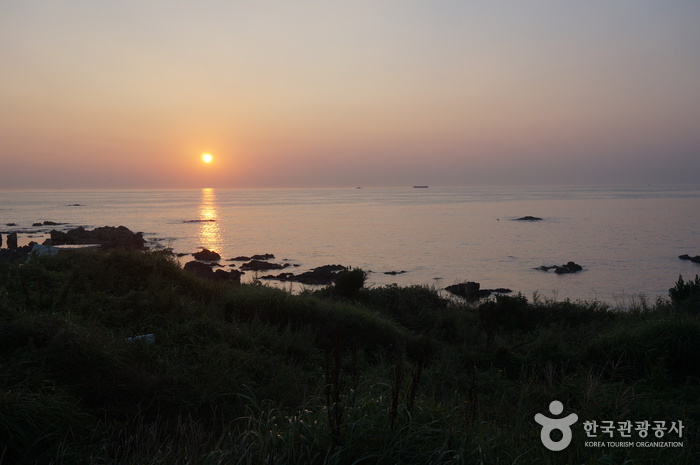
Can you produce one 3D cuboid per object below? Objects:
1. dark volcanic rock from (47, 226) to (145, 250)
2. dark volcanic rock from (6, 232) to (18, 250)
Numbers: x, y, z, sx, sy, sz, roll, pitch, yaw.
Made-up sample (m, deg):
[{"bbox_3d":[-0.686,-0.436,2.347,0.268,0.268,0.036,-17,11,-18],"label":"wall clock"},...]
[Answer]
[{"bbox_3d":[-25.797,0.495,67.081,9.834,2.209,5.409,-2,4,-21],"label":"dark volcanic rock"},{"bbox_3d":[-34.090,0.842,66.625,1.109,1.683,0.887,-2,4,-27],"label":"dark volcanic rock"}]

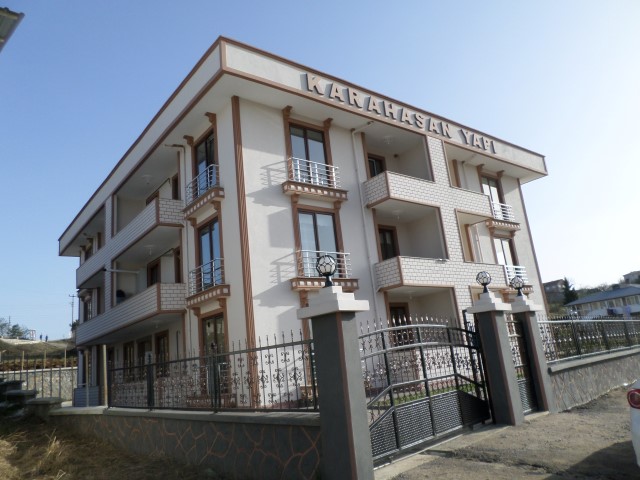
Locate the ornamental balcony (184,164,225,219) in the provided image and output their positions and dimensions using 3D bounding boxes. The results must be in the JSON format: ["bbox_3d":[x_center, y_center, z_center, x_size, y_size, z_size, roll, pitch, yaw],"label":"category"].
[{"bbox_3d":[-3.803,-1.504,14.916,0.342,1.134,2.408,5,-17,-38],"label":"ornamental balcony"}]

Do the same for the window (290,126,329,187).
[{"bbox_3d":[-0.311,-2.691,15.255,1.519,2.215,0.118,5,-17,-38],"label":"window"}]

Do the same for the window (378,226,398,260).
[{"bbox_3d":[2.747,0.629,17.669,0.963,2.290,0.128,5,-17,-38],"label":"window"}]

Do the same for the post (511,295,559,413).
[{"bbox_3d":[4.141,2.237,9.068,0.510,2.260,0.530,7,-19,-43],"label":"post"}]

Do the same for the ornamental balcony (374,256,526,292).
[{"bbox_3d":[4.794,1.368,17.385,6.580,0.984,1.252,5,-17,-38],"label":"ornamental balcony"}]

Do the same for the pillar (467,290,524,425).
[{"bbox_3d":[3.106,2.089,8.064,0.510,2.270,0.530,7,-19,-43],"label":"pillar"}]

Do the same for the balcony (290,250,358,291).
[{"bbox_3d":[0.195,0.966,14.191,2.418,1.134,0.342,5,-17,-38],"label":"balcony"}]

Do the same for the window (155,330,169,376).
[{"bbox_3d":[-6.199,4.498,18.174,0.128,1.669,1.337,5,-17,-38],"label":"window"}]

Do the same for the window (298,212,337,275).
[{"bbox_3d":[0.006,0.164,14.567,1.541,2.300,0.118,5,-17,-38],"label":"window"}]

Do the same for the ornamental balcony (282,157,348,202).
[{"bbox_3d":[-0.116,-1.909,14.892,2.418,1.134,0.342,5,-17,-38],"label":"ornamental balcony"}]

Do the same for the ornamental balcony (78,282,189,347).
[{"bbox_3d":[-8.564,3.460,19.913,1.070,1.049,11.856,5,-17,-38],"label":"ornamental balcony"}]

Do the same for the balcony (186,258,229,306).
[{"bbox_3d":[-3.492,1.370,14.216,0.342,1.134,2.408,5,-17,-38],"label":"balcony"}]

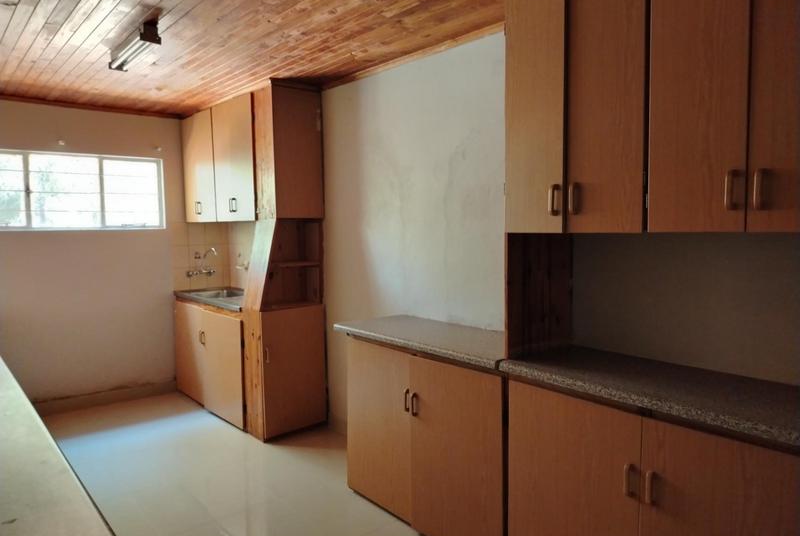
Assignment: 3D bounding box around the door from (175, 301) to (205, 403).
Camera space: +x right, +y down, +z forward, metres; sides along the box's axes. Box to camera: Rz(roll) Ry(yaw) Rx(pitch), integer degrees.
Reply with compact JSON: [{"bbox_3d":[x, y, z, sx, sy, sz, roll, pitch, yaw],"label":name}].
[{"bbox_3d":[-1.764,0.700,4.678,0.030,0.789,0.576,-5,6,-41],"label":"door"}]

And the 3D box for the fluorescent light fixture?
[{"bbox_3d":[-1.337,-1.095,2.767,0.096,0.091,0.579,-5,6,-41],"label":"fluorescent light fixture"}]

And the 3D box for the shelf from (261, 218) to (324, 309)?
[{"bbox_3d":[-0.821,-0.036,3.913,0.506,0.615,0.265,-5,6,-41],"label":"shelf"}]

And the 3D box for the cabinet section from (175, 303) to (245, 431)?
[{"bbox_3d":[-1.347,0.703,4.578,0.525,0.808,1.323,-5,6,-41],"label":"cabinet section"}]

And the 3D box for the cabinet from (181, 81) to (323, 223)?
[{"bbox_3d":[-1.224,-0.824,4.403,0.378,0.908,1.607,-5,6,-41],"label":"cabinet"}]

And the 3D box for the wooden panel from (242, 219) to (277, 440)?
[{"bbox_3d":[-0.954,0.416,3.825,0.160,1.496,0.262,-5,6,-41],"label":"wooden panel"}]

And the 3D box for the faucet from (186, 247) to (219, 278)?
[{"bbox_3d":[-1.740,-0.052,4.937,0.235,0.250,0.243,-5,6,-41],"label":"faucet"}]

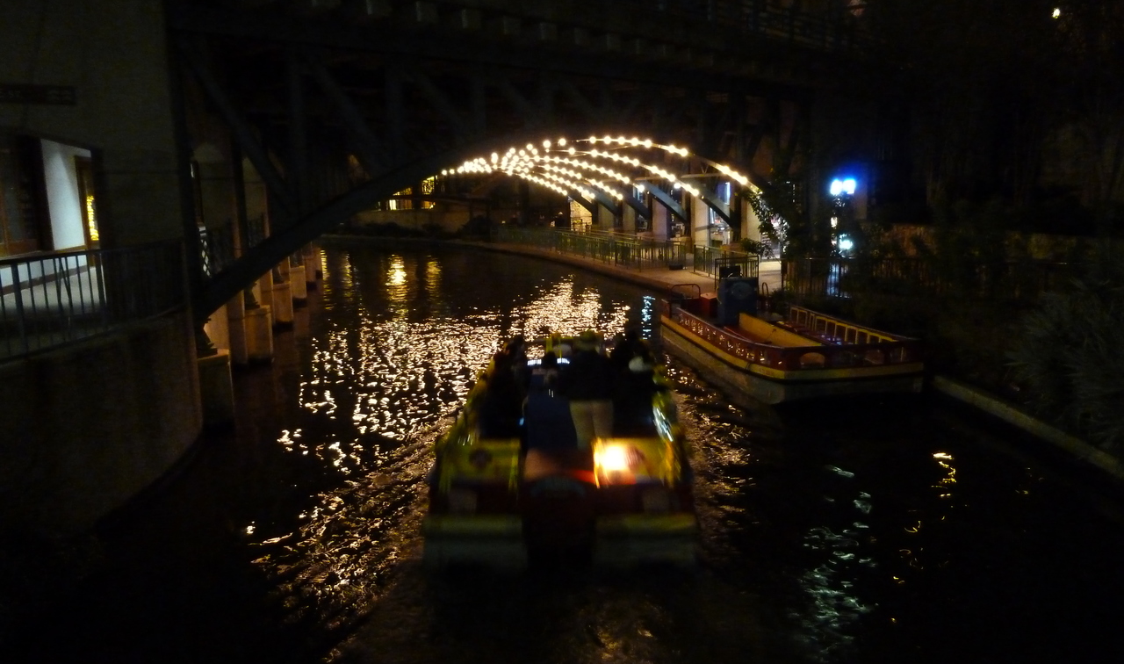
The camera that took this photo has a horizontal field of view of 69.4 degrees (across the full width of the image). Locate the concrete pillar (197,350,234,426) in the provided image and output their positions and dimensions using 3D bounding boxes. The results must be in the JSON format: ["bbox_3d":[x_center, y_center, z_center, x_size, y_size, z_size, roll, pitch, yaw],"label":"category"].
[{"bbox_3d":[-6.177,0.973,14.200,0.720,1.250,0.720,-4,10,-13],"label":"concrete pillar"}]

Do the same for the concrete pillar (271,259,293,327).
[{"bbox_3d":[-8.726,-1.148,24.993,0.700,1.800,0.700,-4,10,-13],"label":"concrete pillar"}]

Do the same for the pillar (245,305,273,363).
[{"bbox_3d":[-7.423,0.025,19.604,0.720,1.300,0.720,-4,10,-13],"label":"pillar"}]

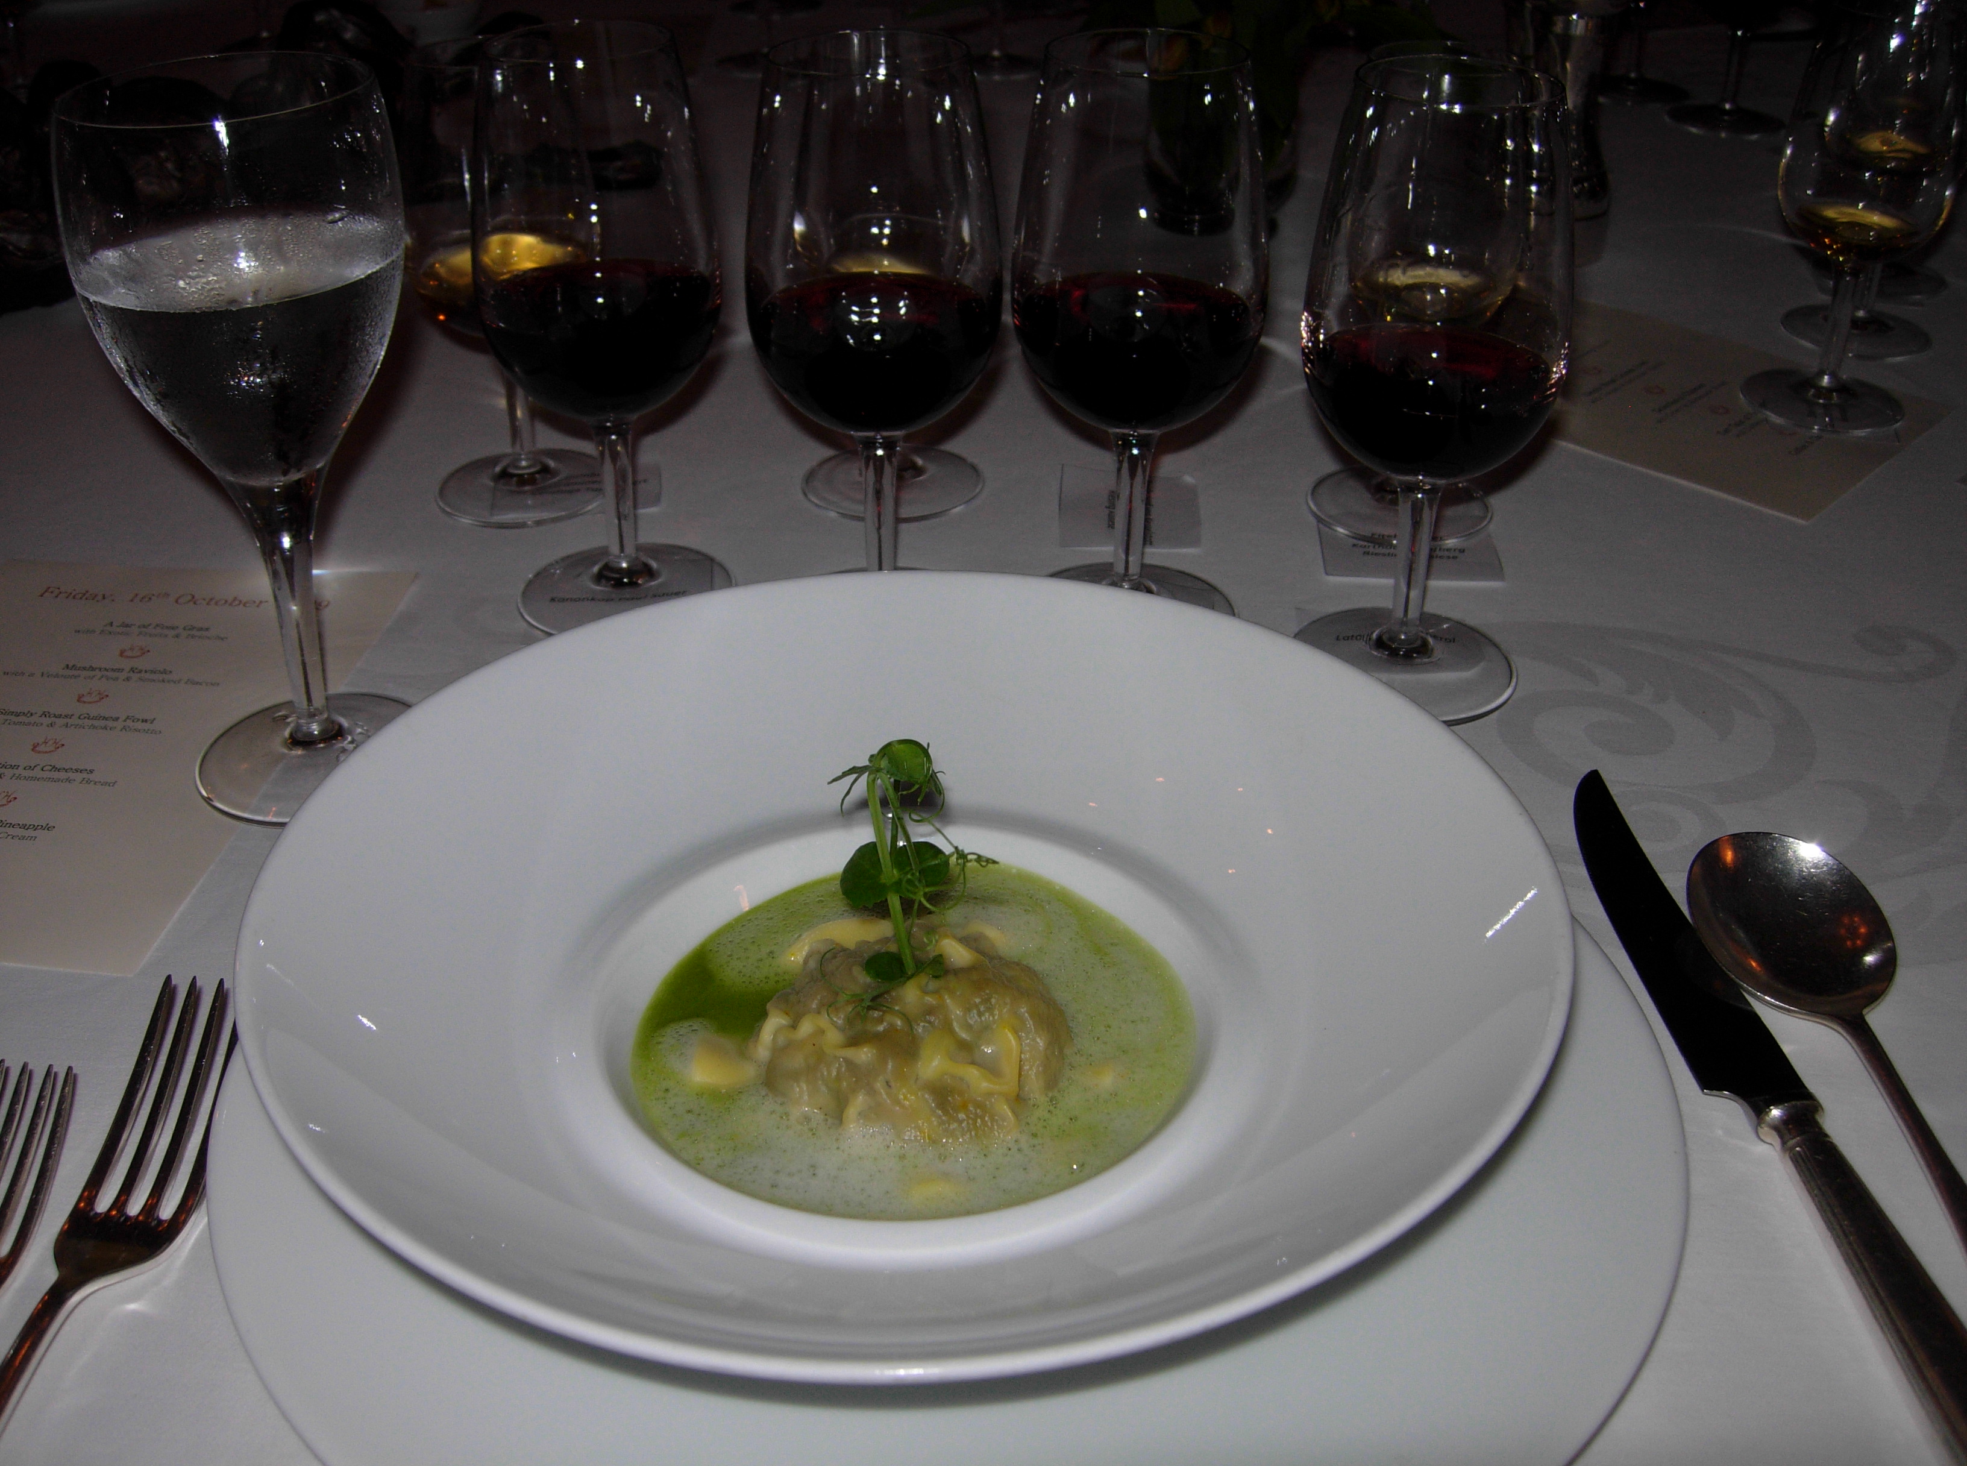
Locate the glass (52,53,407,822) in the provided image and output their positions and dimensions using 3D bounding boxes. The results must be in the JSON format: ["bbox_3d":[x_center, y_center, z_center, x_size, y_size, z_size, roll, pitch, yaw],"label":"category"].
[{"bbox_3d":[-0.163,-0.064,0.475,0.073,0.168,0.073,0,31,0],"label":"glass"}]

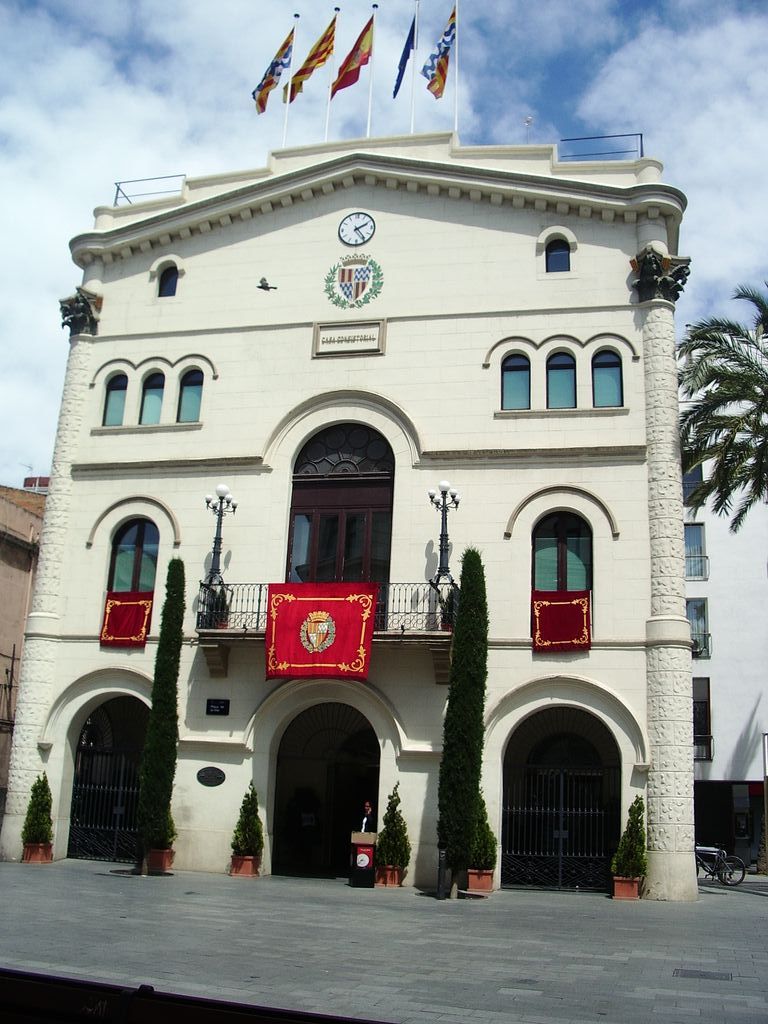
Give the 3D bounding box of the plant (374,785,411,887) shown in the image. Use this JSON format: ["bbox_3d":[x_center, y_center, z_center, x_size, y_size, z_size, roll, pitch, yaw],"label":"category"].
[{"bbox_3d":[0.195,7.150,23.013,0.820,2.200,0.800,-1,-17,14],"label":"plant"}]

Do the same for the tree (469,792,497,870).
[{"bbox_3d":[2.119,6.973,22.646,0.760,1.650,0.750,-1,-17,14],"label":"tree"}]

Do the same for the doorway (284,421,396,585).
[{"bbox_3d":[-1.020,0.134,24.753,2.565,4.788,0.350,-1,-15,13],"label":"doorway"}]

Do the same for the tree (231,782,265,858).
[{"bbox_3d":[-3.126,7.066,23.714,0.780,1.741,0.780,-1,-17,13],"label":"tree"}]

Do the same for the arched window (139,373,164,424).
[{"bbox_3d":[-6.437,-3.129,28.666,0.759,1.519,0.203,-1,-17,13],"label":"arched window"}]

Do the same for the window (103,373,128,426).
[{"bbox_3d":[-6.931,-2.929,26.888,0.695,1.482,0.220,-1,-15,13],"label":"window"}]

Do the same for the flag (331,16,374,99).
[{"bbox_3d":[-0.933,-13.730,31.221,1.200,2.900,0.450,-1,-17,14],"label":"flag"}]

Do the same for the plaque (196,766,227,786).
[{"bbox_3d":[-4.126,6.360,24.830,0.730,0.460,0.050,-1,-17,14],"label":"plaque"}]

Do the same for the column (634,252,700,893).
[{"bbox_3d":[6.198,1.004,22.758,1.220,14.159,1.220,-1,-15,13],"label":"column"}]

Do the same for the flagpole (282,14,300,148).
[{"bbox_3d":[-2.893,-13.045,31.843,0.111,5.494,0.111,-1,-17,13],"label":"flagpole"}]

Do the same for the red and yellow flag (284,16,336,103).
[{"bbox_3d":[-2.232,-13.782,31.556,1.500,3.000,0.450,-1,-17,14],"label":"red and yellow flag"}]

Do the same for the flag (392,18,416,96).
[{"bbox_3d":[0.633,-14.042,31.990,0.456,2.025,1.367,5,-17,-9],"label":"flag"}]

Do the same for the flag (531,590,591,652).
[{"bbox_3d":[3.878,2.379,22.536,1.277,1.345,0.100,-1,-15,13],"label":"flag"}]

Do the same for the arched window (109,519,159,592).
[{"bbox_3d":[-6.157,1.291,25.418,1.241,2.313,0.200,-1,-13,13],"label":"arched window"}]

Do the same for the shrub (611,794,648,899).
[{"bbox_3d":[5.183,7.034,21.820,0.800,2.100,0.780,-1,-17,14],"label":"shrub"}]

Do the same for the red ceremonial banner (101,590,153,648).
[{"bbox_3d":[-6.152,2.577,24.854,1.240,1.348,0.100,-1,-13,13],"label":"red ceremonial banner"}]

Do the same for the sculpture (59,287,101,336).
[{"bbox_3d":[-7.984,-5.214,27.099,1.080,1.200,1.000,-1,-13,13],"label":"sculpture"}]

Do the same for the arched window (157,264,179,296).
[{"bbox_3d":[-5.596,-5.997,26.954,0.505,0.868,0.200,-1,-13,13],"label":"arched window"}]

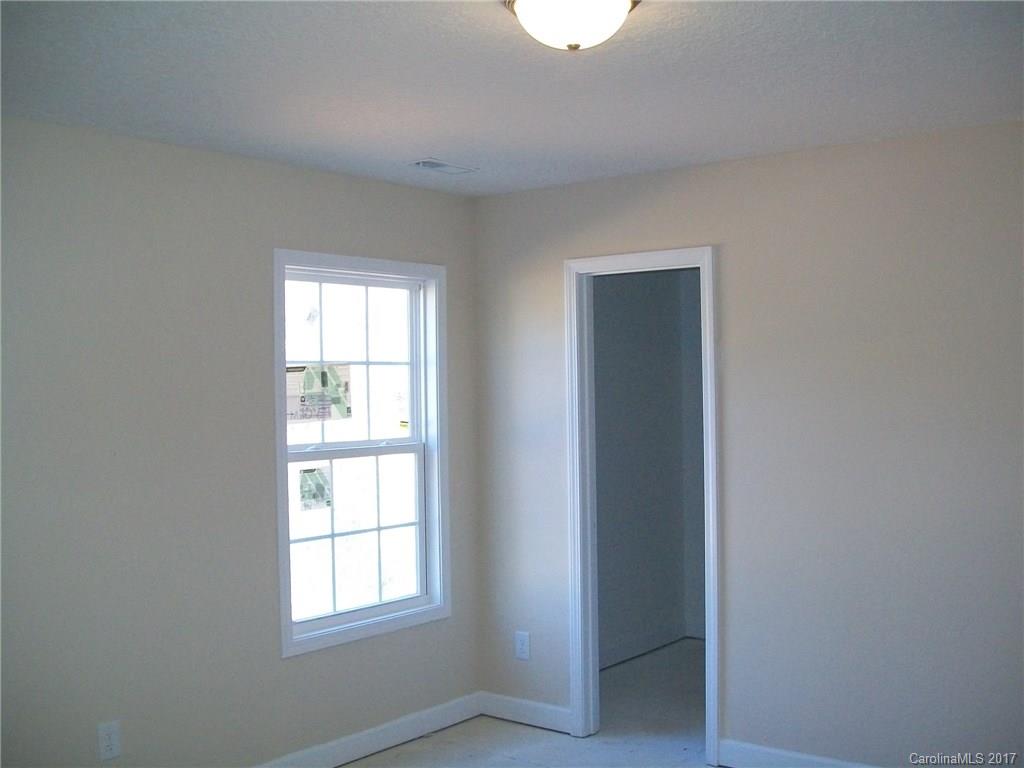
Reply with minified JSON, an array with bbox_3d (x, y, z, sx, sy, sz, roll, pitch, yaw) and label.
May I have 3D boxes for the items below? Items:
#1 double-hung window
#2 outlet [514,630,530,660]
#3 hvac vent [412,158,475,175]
[{"bbox_3d":[-0.641,0.270,4.503,0.120,1.595,0.978,-1,0,39],"label":"double-hung window"},{"bbox_3d":[0.048,1.194,4.864,0.074,0.119,0.010,-1,0,39],"label":"outlet"},{"bbox_3d":[-0.273,-0.871,4.271,0.145,0.018,0.280,-1,0,39],"label":"hvac vent"}]

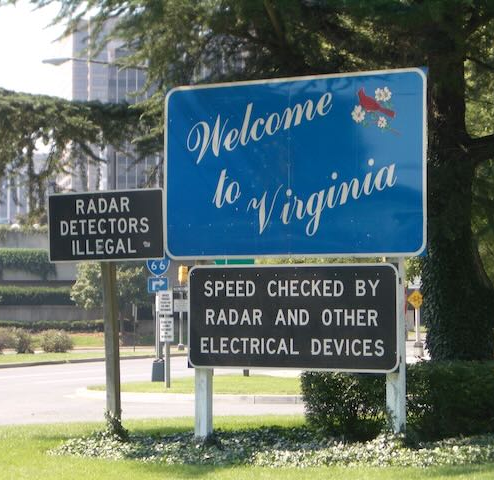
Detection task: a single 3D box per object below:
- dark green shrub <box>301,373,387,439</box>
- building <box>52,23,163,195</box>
[{"bbox_3d":[1.071,1.708,17.000,1.020,0.800,0.950,0,-2,0],"label":"dark green shrub"},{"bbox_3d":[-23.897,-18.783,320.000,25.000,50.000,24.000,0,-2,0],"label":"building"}]

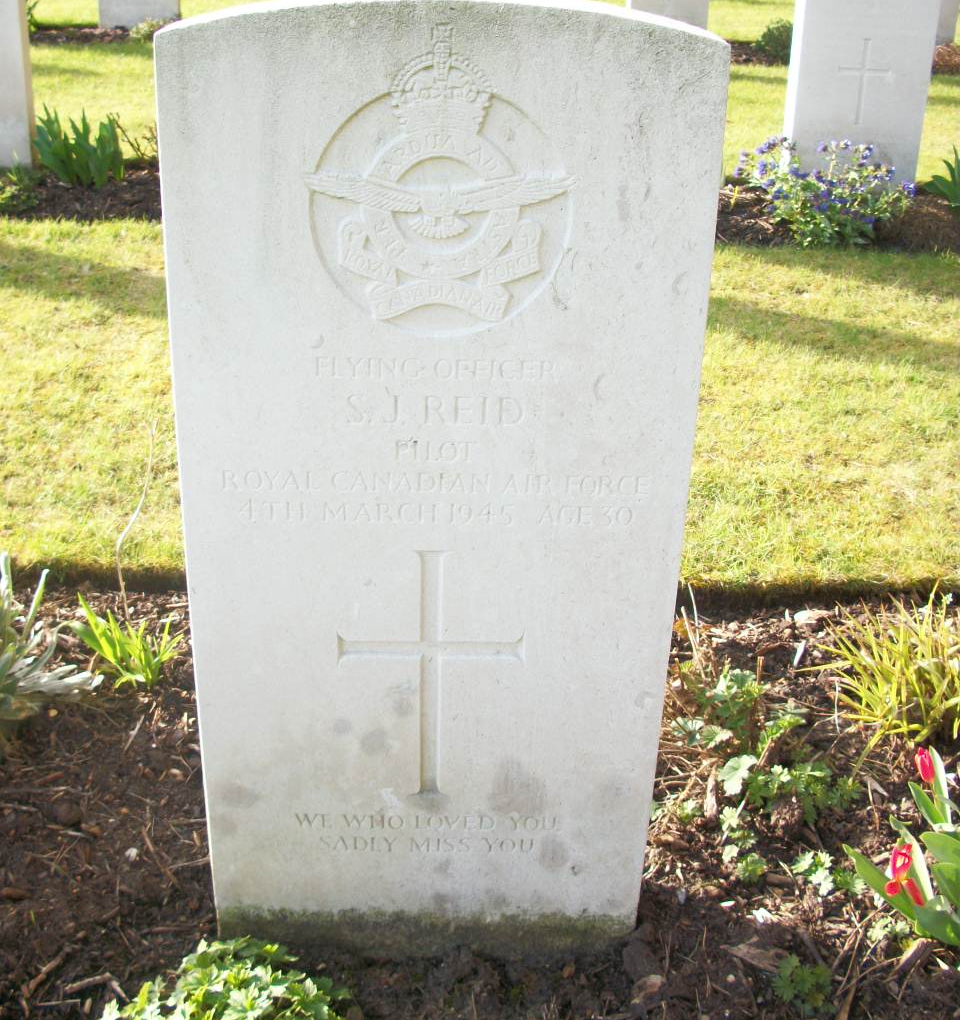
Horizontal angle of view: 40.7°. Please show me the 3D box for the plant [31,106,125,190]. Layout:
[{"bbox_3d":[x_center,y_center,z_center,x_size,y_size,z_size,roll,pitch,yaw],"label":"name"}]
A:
[{"bbox_3d":[-1.075,-0.977,3.462,0.235,0.200,0.180,1,26,-2],"label":"plant"}]

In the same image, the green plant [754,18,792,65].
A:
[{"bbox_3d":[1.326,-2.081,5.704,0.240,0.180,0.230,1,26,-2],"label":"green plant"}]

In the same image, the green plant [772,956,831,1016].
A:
[{"bbox_3d":[0.283,0.410,1.132,0.053,0.036,0.050,1,26,-2],"label":"green plant"}]

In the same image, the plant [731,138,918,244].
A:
[{"bbox_3d":[0.901,-0.857,3.315,0.470,0.235,0.400,1,26,-2],"label":"plant"}]

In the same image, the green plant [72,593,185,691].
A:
[{"bbox_3d":[-0.410,0.148,1.504,0.125,0.105,0.095,1,26,-2],"label":"green plant"}]

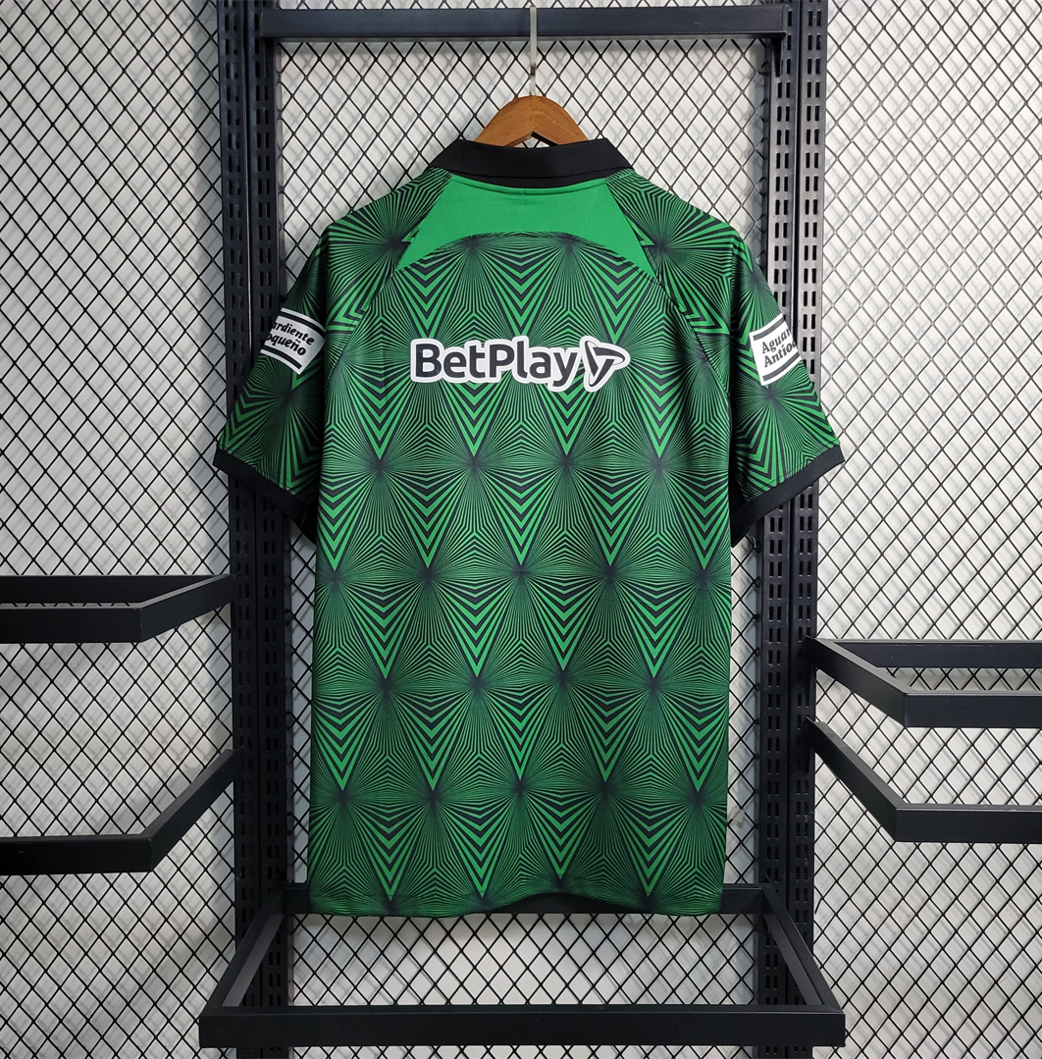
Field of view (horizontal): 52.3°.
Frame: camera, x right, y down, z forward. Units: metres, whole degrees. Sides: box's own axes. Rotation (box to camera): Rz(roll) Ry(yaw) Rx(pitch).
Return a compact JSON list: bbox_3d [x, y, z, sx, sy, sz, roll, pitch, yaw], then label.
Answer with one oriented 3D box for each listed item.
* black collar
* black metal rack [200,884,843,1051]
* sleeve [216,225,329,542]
[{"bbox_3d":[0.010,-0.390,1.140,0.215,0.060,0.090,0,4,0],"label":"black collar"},{"bbox_3d":[0.003,0.434,1.082,0.572,0.031,0.285,0,4,0],"label":"black metal rack"},{"bbox_3d":[-0.264,-0.151,1.125,0.125,0.325,0.120,0,4,0],"label":"sleeve"}]

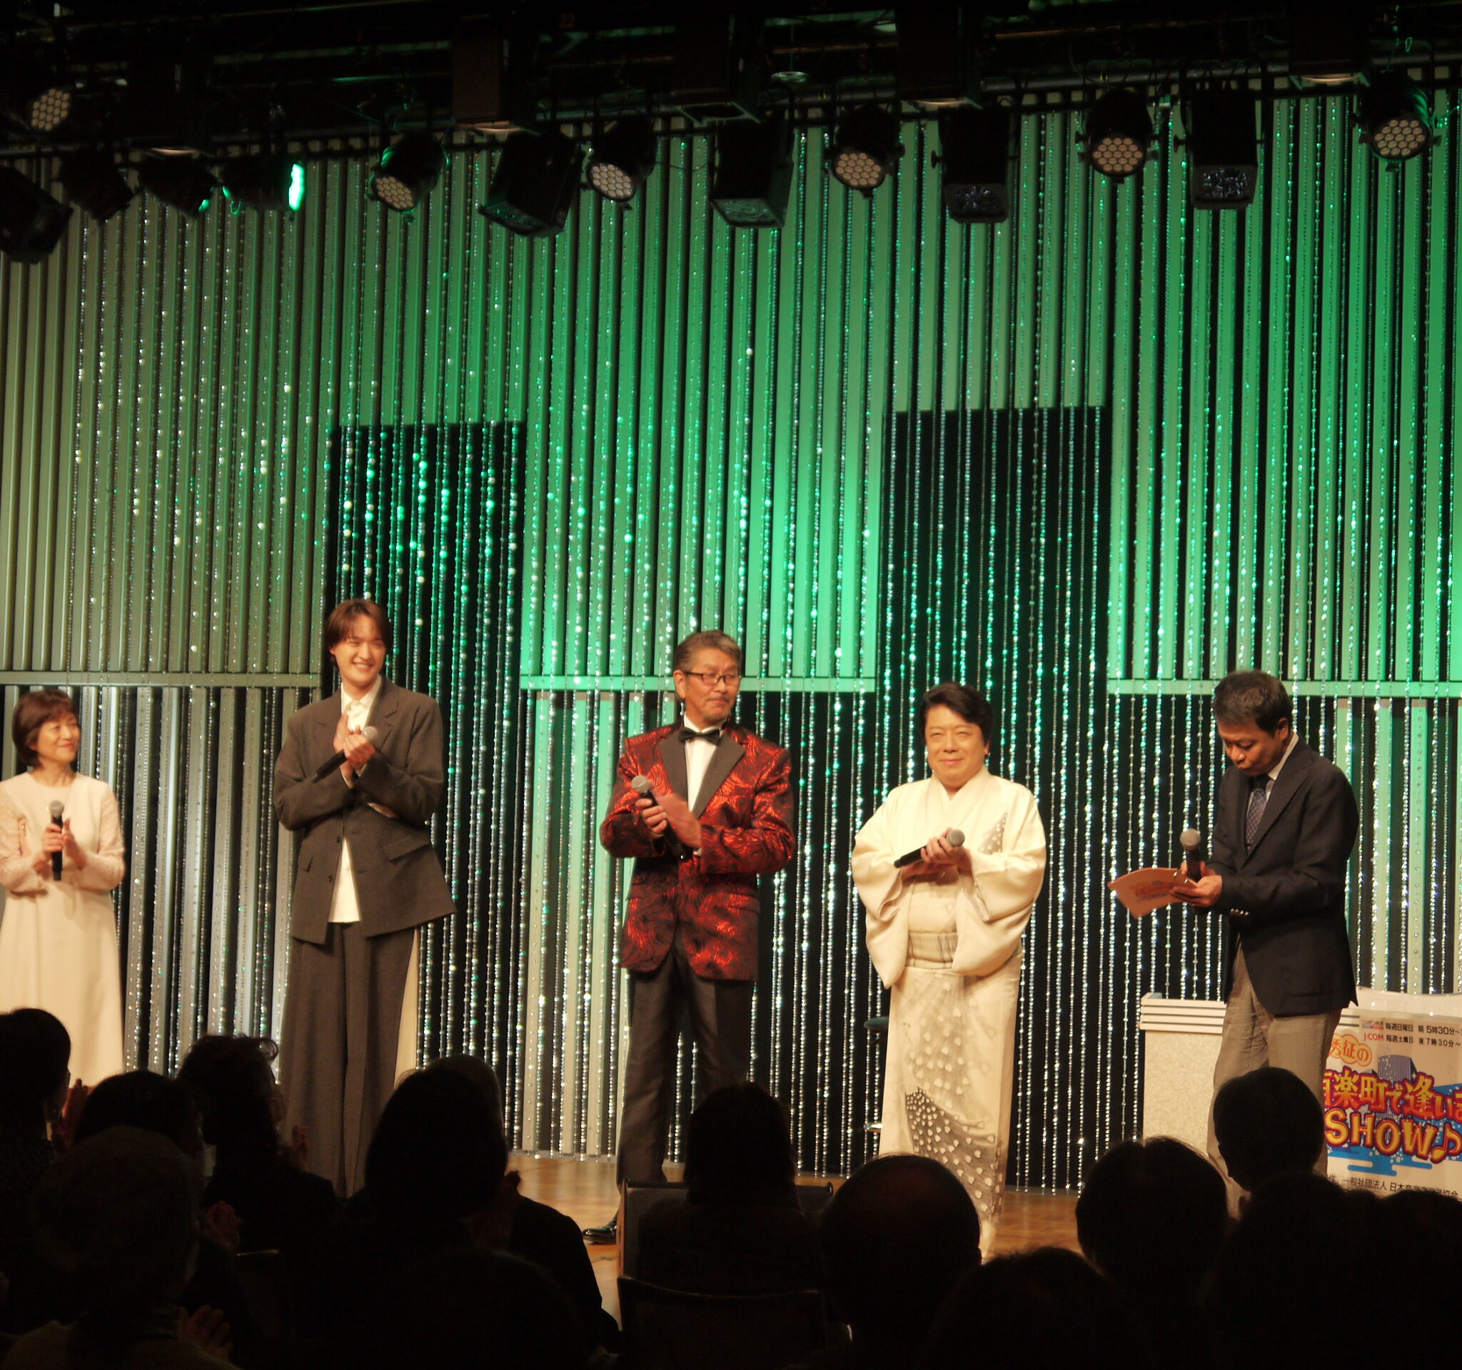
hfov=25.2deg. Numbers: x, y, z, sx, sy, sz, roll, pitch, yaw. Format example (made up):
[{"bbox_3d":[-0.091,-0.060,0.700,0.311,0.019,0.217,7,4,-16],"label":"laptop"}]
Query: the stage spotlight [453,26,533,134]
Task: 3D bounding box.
[{"bbox_3d":[-0.706,-1.791,9.707,0.200,0.310,0.200,0,3,26],"label":"stage spotlight"}]

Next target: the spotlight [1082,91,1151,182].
[{"bbox_3d":[1.200,-1.713,10.187,0.205,0.250,0.200,1,-40,5],"label":"spotlight"}]

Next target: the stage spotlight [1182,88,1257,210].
[{"bbox_3d":[1.499,-1.641,10.048,0.220,0.290,0.210,2,-28,2],"label":"stage spotlight"}]

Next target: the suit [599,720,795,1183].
[{"bbox_3d":[-0.099,0.817,9.300,0.550,1.434,0.380,1,-3,16],"label":"suit"}]

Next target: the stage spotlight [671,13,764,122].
[{"bbox_3d":[-0.038,-1.719,9.069,0.180,0.260,0.190,0,-9,23],"label":"stage spotlight"}]

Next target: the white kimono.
[{"bbox_3d":[0.609,0.909,9.100,0.530,1.336,0.420,1,-3,9],"label":"white kimono"}]

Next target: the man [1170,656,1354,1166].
[{"bbox_3d":[1.454,0.789,8.900,0.500,1.657,0.500,4,-4,-41],"label":"man"}]

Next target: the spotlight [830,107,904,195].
[{"bbox_3d":[0.434,-1.716,10.512,0.220,0.235,0.205,0,-33,32],"label":"spotlight"}]

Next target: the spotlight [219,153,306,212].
[{"bbox_3d":[-1.632,-1.751,11.405,0.250,0.200,0.205,7,-2,6],"label":"spotlight"}]

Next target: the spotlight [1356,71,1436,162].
[{"bbox_3d":[1.996,-1.709,9.833,0.220,0.235,0.205,2,-38,-11],"label":"spotlight"}]

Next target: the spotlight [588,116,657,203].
[{"bbox_3d":[-0.360,-1.741,10.856,0.220,0.235,0.205,-1,-39,49],"label":"spotlight"}]

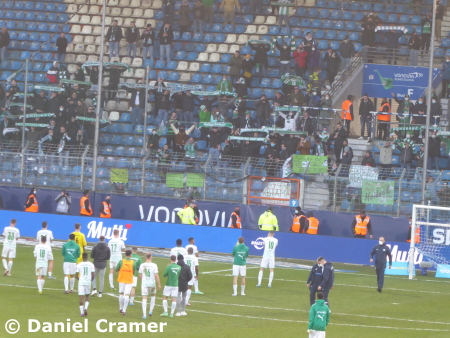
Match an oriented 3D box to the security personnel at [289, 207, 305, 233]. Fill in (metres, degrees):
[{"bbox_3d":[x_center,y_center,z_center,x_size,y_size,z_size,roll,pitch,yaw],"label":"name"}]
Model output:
[{"bbox_3d":[2.595,2.249,151.418,0.420,1.800,0.580,1,3,-32],"label":"security personnel"}]

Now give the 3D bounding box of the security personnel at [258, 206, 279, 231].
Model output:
[{"bbox_3d":[1.559,2.218,151.428,0.700,1.750,0.420,3,3,5],"label":"security personnel"}]

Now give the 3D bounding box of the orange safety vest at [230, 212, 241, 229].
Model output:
[{"bbox_3d":[0.379,1.936,153.757,0.340,0.670,0.480,5,4,41],"label":"orange safety vest"}]

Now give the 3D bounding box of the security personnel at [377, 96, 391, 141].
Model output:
[{"bbox_3d":[6.050,-1.939,160.366,0.450,1.720,0.480,2,3,-21],"label":"security personnel"}]

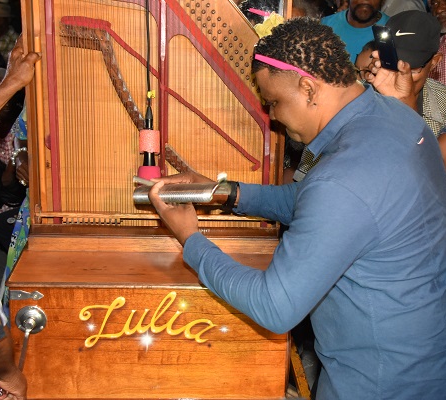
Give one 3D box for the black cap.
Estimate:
[{"bbox_3d":[0.569,-0.479,2.600,0.175,0.130,0.250,9,41,18],"label":"black cap"}]

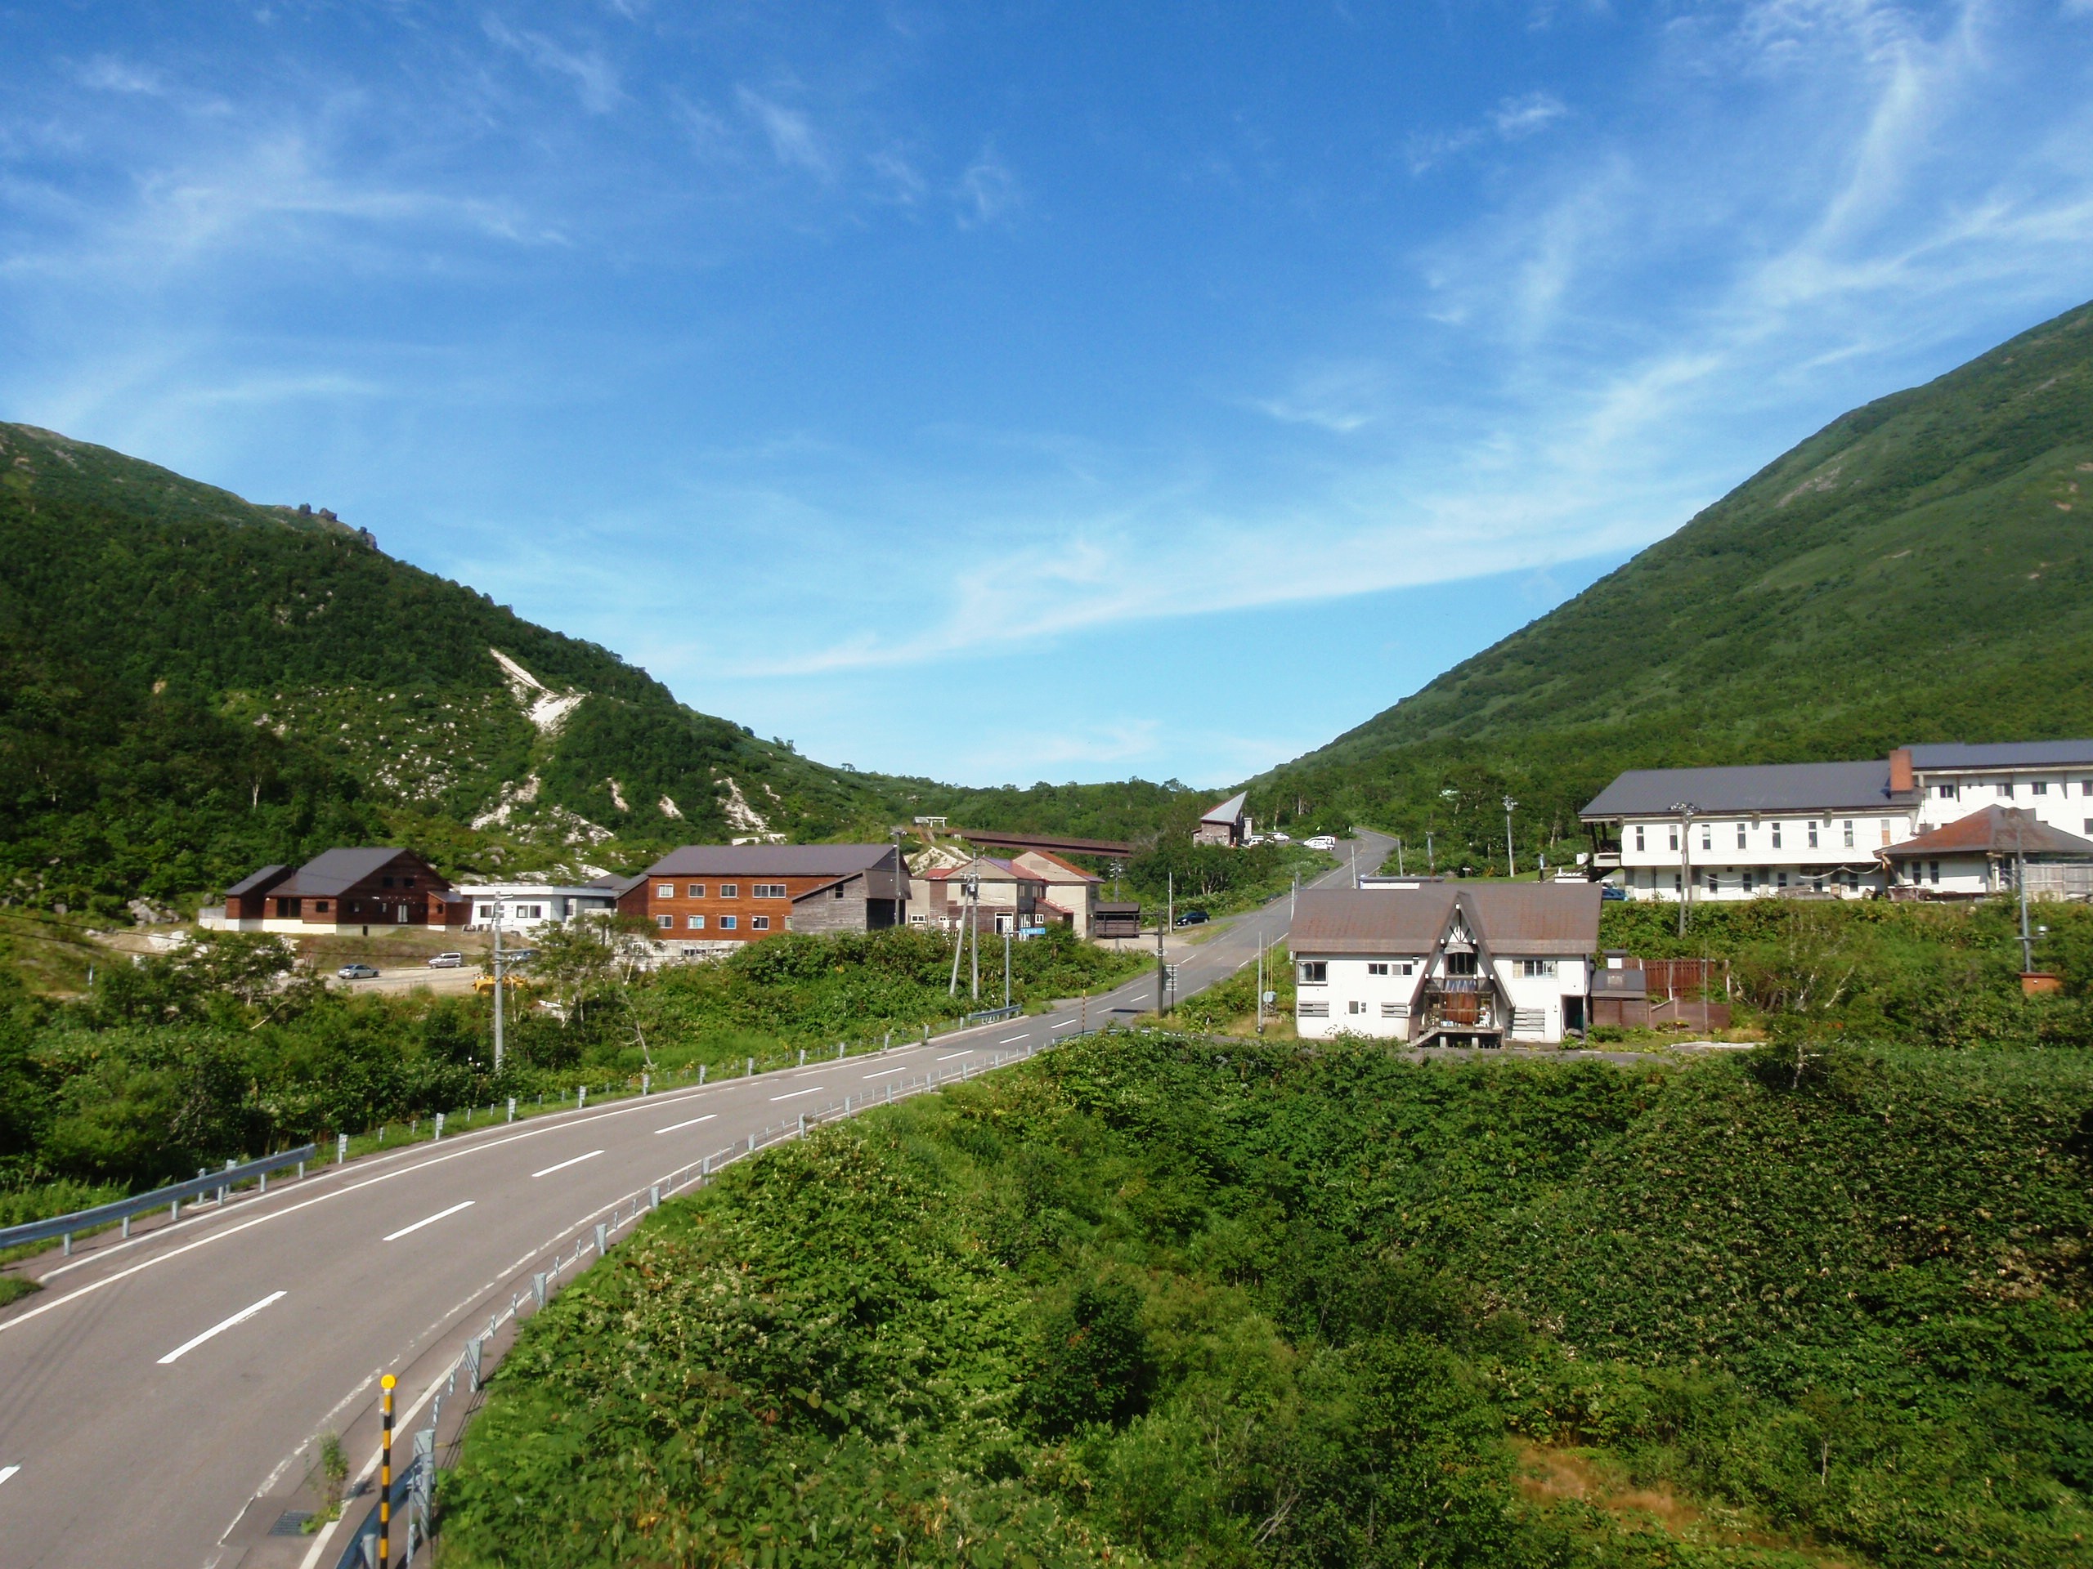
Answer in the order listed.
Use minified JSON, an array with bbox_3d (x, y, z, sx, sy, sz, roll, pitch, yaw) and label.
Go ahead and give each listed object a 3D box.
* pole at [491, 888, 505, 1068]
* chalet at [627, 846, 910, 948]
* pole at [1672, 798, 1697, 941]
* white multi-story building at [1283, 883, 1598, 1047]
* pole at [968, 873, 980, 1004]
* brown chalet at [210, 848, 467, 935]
[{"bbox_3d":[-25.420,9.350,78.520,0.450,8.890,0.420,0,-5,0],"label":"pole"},{"bbox_3d":[-30.740,12.560,189.860,26.500,10.800,17.500,-2,-5,21],"label":"chalet"},{"bbox_3d":[44.830,6.180,118.860,1.700,9.980,0.600,0,-5,0],"label":"pole"},{"bbox_3d":[24.510,10.850,103.690,17.400,9.400,10.500,-2,-5,18],"label":"white multi-story building"},{"bbox_3d":[-4.630,10.250,109.540,0.700,8.950,0.500,0,-5,0],"label":"pole"},{"bbox_3d":[-92.510,14.390,222.890,23.500,10.800,18.500,-2,-5,25],"label":"brown chalet"}]

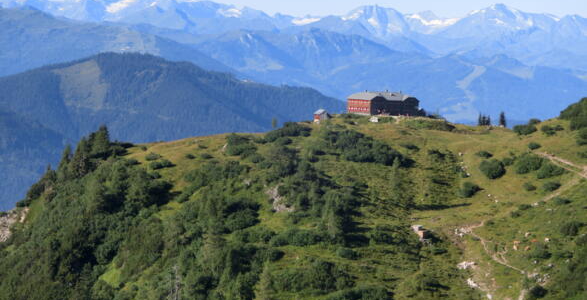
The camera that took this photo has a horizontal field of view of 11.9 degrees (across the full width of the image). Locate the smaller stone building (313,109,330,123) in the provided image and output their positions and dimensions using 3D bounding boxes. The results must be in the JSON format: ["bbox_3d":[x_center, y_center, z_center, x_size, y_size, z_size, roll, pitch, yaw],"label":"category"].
[{"bbox_3d":[10.446,-12.946,1050.000,4.900,5.100,3.700,0,2,-40],"label":"smaller stone building"}]

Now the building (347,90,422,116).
[{"bbox_3d":[34.920,-17.729,1080.000,24.000,9.500,14.500,0,2,-40],"label":"building"}]

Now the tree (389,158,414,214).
[{"bbox_3d":[33.194,10.911,865.000,7.200,17.600,7.200,2,2,0],"label":"tree"}]

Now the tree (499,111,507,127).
[{"bbox_3d":[80.573,-12.144,1085.000,3.100,6.200,3.100,2,2,0],"label":"tree"}]

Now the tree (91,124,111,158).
[{"bbox_3d":[-65.147,-2.869,950.000,6.200,11.500,6.200,2,2,0],"label":"tree"}]

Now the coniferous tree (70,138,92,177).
[{"bbox_3d":[-70.054,2.809,930.000,6.500,13.000,6.500,2,2,0],"label":"coniferous tree"}]

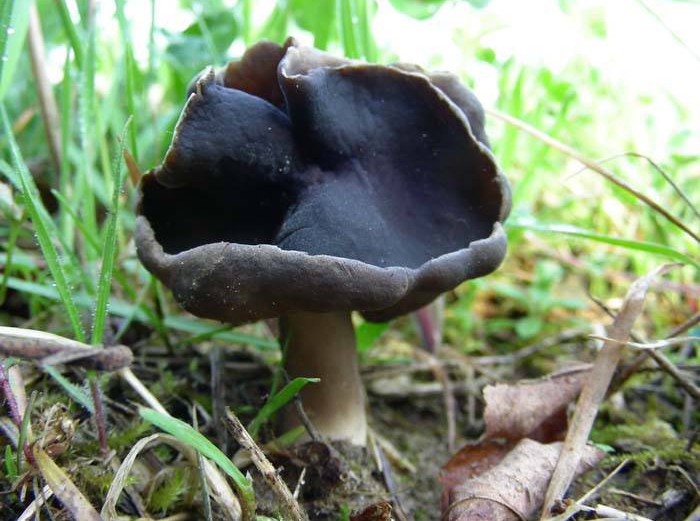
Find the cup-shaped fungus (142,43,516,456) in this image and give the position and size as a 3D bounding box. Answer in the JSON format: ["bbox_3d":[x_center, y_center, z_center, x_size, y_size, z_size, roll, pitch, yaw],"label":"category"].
[{"bbox_3d":[-0.003,-0.004,0.106,0.048,0.051,0.044,0,12,0],"label":"cup-shaped fungus"}]

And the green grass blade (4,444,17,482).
[{"bbox_3d":[-0.043,0.026,0.097,0.001,0.005,0.001,-3,12,1],"label":"green grass blade"}]

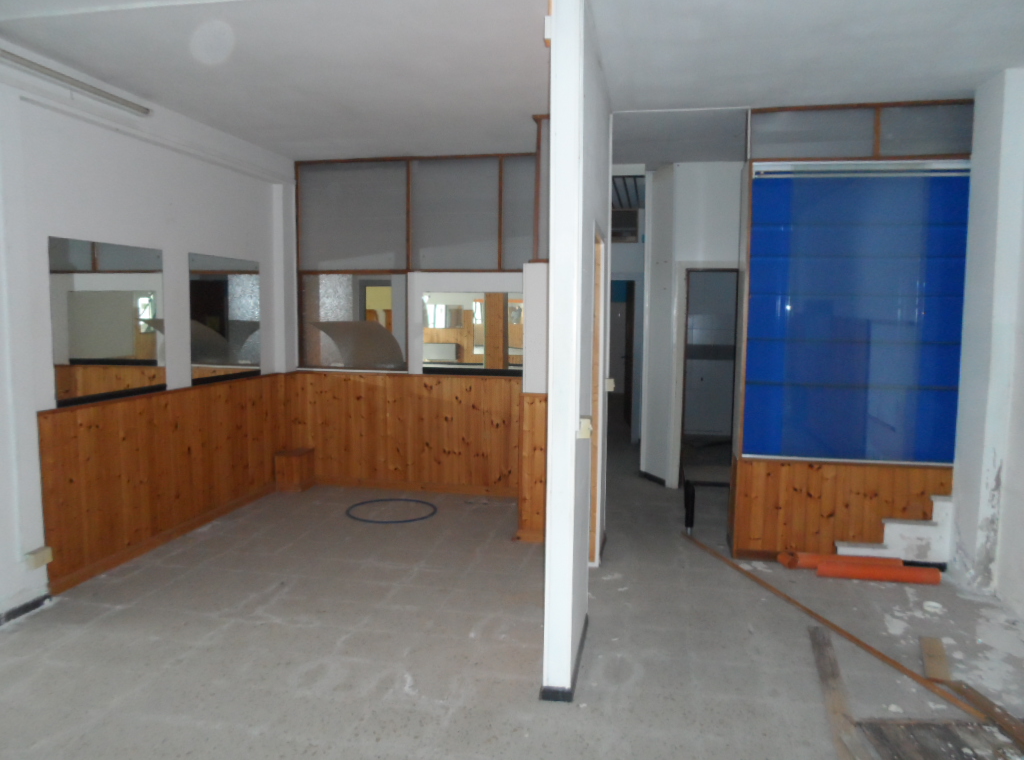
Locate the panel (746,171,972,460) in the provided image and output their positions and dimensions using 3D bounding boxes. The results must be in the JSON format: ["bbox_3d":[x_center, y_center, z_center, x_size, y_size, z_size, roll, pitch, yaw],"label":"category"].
[{"bbox_3d":[2.244,-0.403,4.885,1.319,1.878,0.050,2,5,11],"label":"panel"}]

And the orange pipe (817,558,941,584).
[{"bbox_3d":[2.345,1.237,4.735,0.715,0.100,0.100,1,5,8],"label":"orange pipe"}]

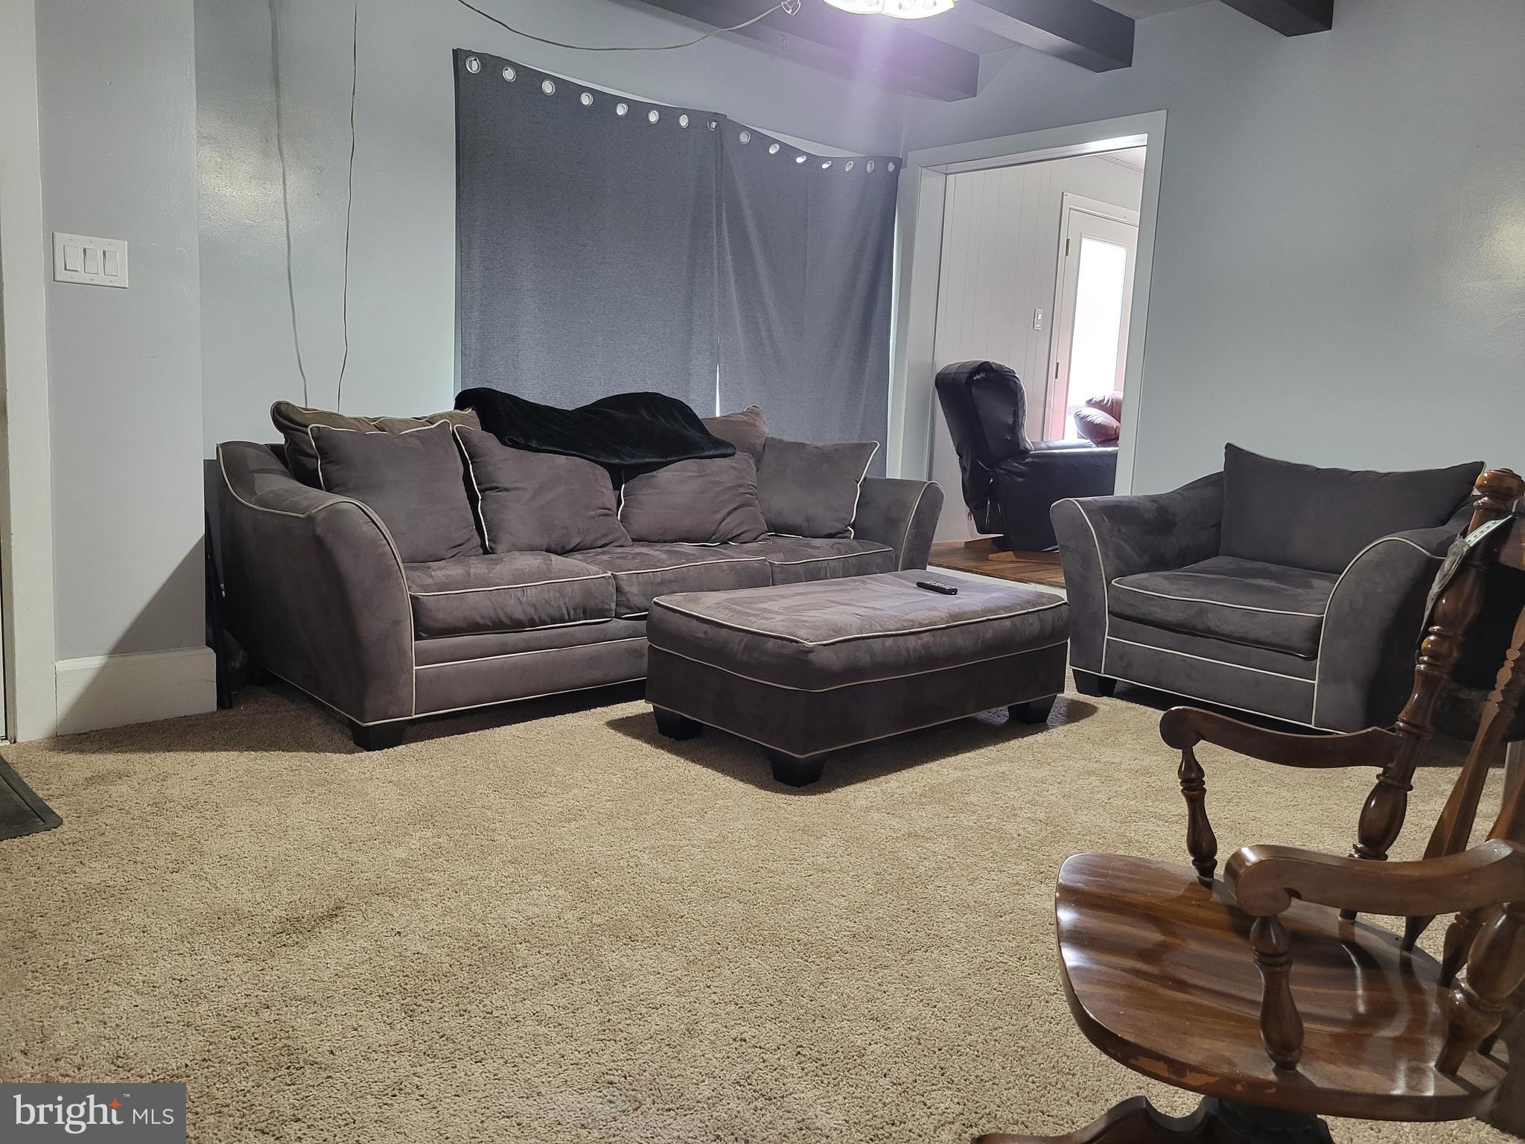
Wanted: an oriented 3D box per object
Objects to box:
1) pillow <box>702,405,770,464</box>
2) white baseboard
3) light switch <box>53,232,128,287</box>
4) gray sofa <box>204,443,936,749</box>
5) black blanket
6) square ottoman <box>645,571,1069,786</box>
[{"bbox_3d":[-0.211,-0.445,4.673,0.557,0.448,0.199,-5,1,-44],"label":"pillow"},{"bbox_3d":[-1.749,0.323,3.215,0.408,0.202,0.025,-5,11,-44],"label":"white baseboard"},{"bbox_3d":[-1.759,-0.815,3.001,0.171,0.124,0.010,-5,11,-44],"label":"light switch"},{"bbox_3d":[-0.517,-0.059,4.186,2.527,0.806,0.965,-5,11,-44],"label":"gray sofa"},{"bbox_3d":[-0.599,-0.526,4.221,1.065,0.279,0.358,-5,11,-44],"label":"black blanket"},{"bbox_3d":[0.324,0.276,3.574,1.234,0.398,0.657,-5,11,-44],"label":"square ottoman"}]

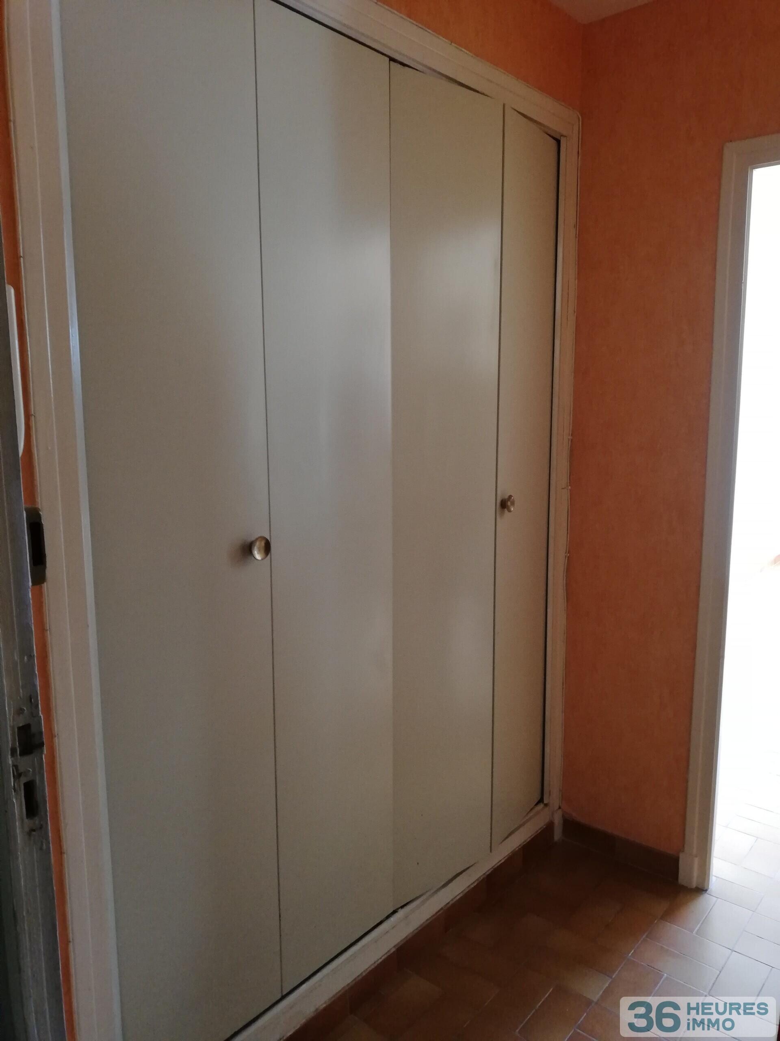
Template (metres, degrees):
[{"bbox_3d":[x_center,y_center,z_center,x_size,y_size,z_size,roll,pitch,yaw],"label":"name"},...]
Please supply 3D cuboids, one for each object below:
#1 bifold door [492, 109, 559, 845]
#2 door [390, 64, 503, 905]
[{"bbox_3d":[0.374,-0.065,2.214,0.032,1.983,0.366,5,10,32],"label":"bifold door"},{"bbox_3d":[0.138,-0.024,1.944,0.371,1.983,0.030,-8,11,-41],"label":"door"}]

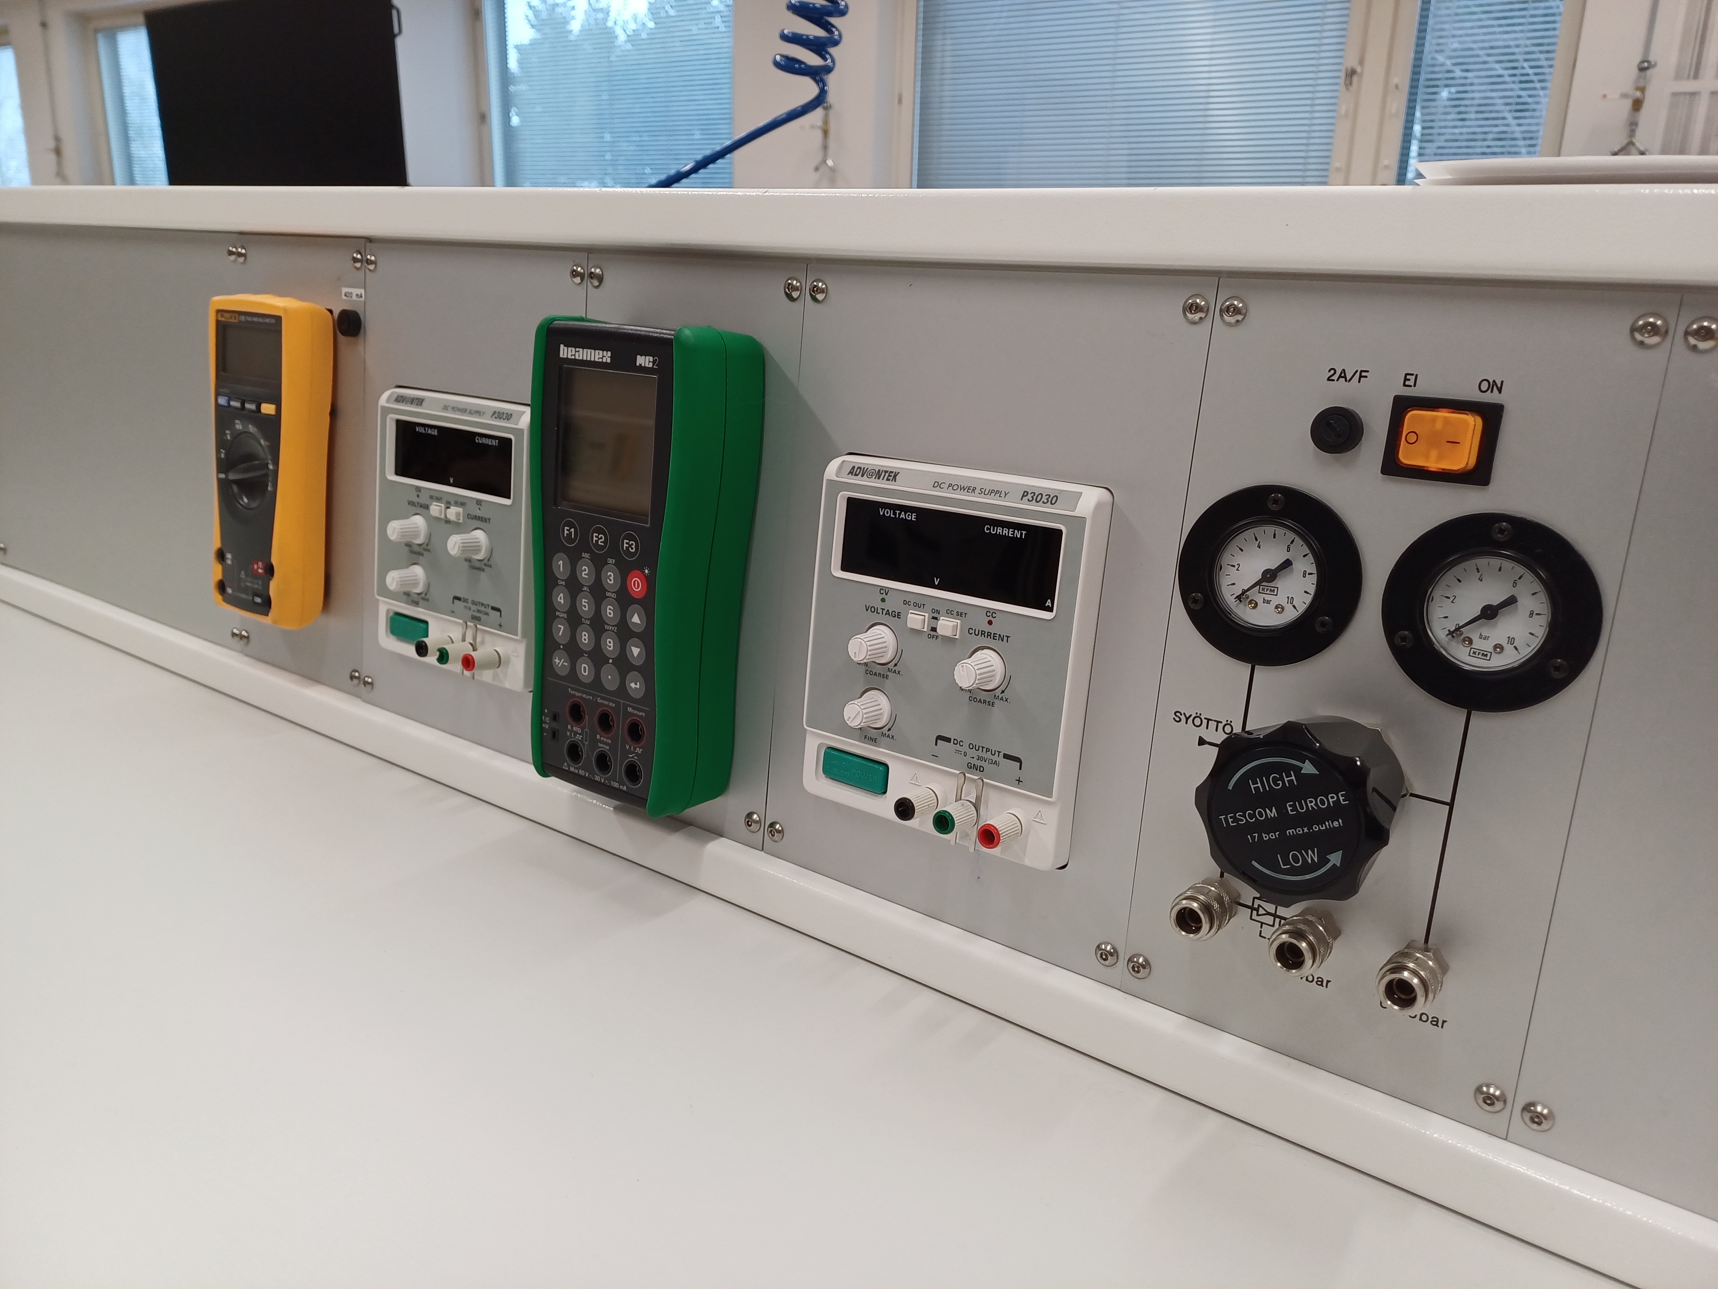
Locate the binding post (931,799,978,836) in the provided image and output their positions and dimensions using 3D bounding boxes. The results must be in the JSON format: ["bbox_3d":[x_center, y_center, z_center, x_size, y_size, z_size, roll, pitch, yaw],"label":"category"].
[{"bbox_3d":[0.039,0.069,0.497,0.011,0.011,0.017,14,16,34],"label":"binding post"}]

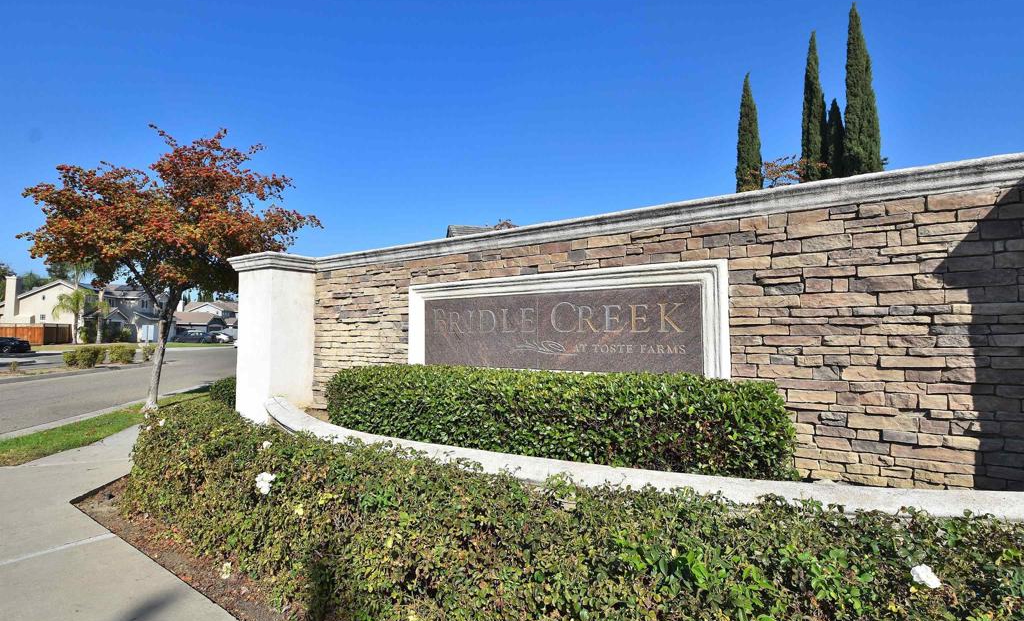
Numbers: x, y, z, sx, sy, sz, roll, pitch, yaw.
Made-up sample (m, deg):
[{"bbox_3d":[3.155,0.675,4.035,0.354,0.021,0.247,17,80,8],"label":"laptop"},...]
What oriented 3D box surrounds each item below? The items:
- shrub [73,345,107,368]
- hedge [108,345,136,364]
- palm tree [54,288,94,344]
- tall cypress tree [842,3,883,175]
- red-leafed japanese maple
[{"bbox_3d":[-18.912,2.050,19.100,0.900,0.970,1.250,0,-3,-10],"label":"shrub"},{"bbox_3d":[-19.261,2.176,21.100,0.900,0.900,1.050,0,-3,-10],"label":"hedge"},{"bbox_3d":[-41.200,0.562,40.000,2.750,5.400,2.750,2,-4,-45],"label":"palm tree"},{"bbox_3d":[12.919,-4.426,15.764,1.200,13.500,1.200,-3,-4,39],"label":"tall cypress tree"},{"bbox_3d":[-7.549,-0.909,9.524,5.100,6.120,5.000,2,-4,-37],"label":"red-leafed japanese maple"}]

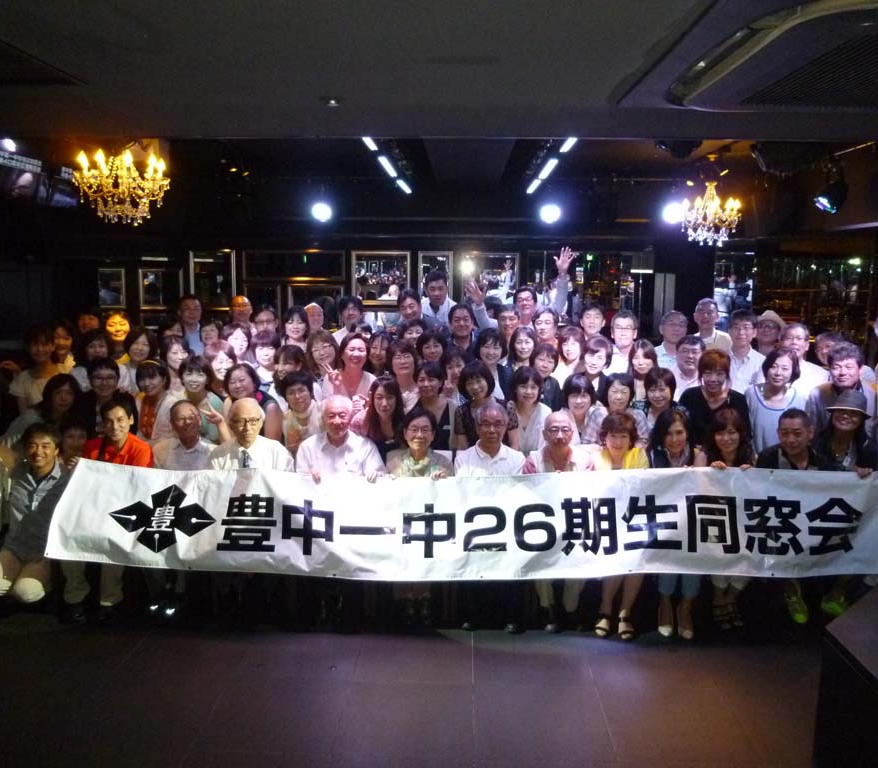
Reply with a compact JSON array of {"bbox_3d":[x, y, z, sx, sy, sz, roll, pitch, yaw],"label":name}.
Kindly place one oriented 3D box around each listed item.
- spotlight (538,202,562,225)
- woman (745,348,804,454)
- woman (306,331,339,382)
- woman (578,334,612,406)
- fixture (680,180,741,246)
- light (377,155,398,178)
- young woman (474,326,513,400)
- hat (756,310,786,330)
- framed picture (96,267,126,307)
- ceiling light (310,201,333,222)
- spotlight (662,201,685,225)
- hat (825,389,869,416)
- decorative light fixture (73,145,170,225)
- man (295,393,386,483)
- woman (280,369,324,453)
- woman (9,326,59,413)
[{"bbox_3d":[1.031,-1.591,6.902,0.230,0.230,0.250,1,21,2],"label":"spotlight"},{"bbox_3d":[2.017,0.527,4.563,0.440,1.490,0.320,3,9,16],"label":"woman"},{"bbox_3d":[-0.804,0.430,5.253,0.450,1.600,0.380,0,8,-6],"label":"woman"},{"bbox_3d":[1.015,0.450,4.948,0.430,1.553,0.300,2,9,7],"label":"woman"},{"bbox_3d":[1.950,-1.222,5.301,0.430,0.455,0.430,4,10,19],"label":"fixture"},{"bbox_3d":[-0.401,-1.755,5.938,0.070,0.060,1.199,1,9,2],"label":"light"},{"bbox_3d":[0.338,0.395,5.169,0.430,1.581,0.300,1,9,3],"label":"young woman"},{"bbox_3d":[2.639,-0.517,5.907,0.260,0.140,0.290,2,8,14],"label":"hat"},{"bbox_3d":[-3.936,-1.148,8.888,0.340,0.470,0.040,1,9,2],"label":"framed picture"},{"bbox_3d":[-1.109,-1.628,6.980,0.230,0.230,0.250,1,21,2],"label":"ceiling light"},{"bbox_3d":[2.175,-1.590,6.858,0.230,0.230,0.250,1,21,2],"label":"spotlight"},{"bbox_3d":[2.343,0.100,4.231,0.245,0.130,0.280,12,16,17],"label":"hat"},{"bbox_3d":[-2.037,-1.272,4.736,0.610,0.490,0.610,1,8,2],"label":"decorative light fixture"},{"bbox_3d":[-0.570,0.682,4.242,0.520,1.240,0.680,0,9,-4],"label":"man"},{"bbox_3d":[-0.858,0.598,4.834,0.450,1.400,0.450,0,8,-6],"label":"woman"},{"bbox_3d":[-2.770,0.377,5.189,0.450,1.561,0.320,-2,9,-13],"label":"woman"}]

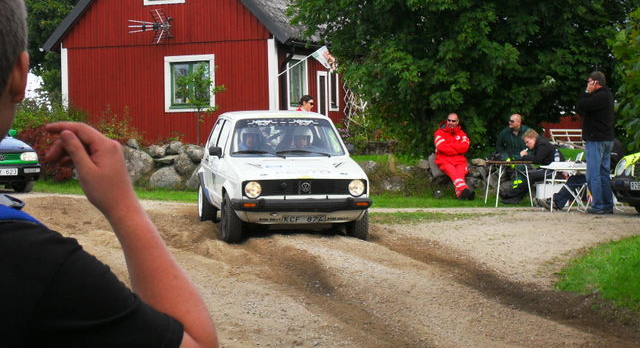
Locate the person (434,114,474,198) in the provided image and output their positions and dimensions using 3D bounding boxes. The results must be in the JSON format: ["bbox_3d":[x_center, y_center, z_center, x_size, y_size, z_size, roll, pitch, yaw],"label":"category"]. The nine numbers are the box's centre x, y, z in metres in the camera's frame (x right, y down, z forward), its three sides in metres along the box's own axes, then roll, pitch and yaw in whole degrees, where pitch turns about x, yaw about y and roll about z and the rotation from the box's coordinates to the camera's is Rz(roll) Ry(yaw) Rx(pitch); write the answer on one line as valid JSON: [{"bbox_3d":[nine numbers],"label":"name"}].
[{"bbox_3d":[1.990,-0.260,28.500,0.600,1.280,0.880,-1,2,-9],"label":"person"}]

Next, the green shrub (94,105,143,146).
[{"bbox_3d":[-4.100,-0.850,39.500,1.150,1.050,1.050,-1,2,0],"label":"green shrub"}]

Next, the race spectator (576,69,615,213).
[{"bbox_3d":[3.530,-0.400,24.900,0.460,1.810,0.520,0,3,25],"label":"race spectator"}]

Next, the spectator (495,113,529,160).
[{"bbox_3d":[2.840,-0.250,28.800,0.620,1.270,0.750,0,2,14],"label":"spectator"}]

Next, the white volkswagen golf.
[{"bbox_3d":[-0.470,-0.010,22.650,1.620,1.410,3.800,-1,4,-10],"label":"white volkswagen golf"}]

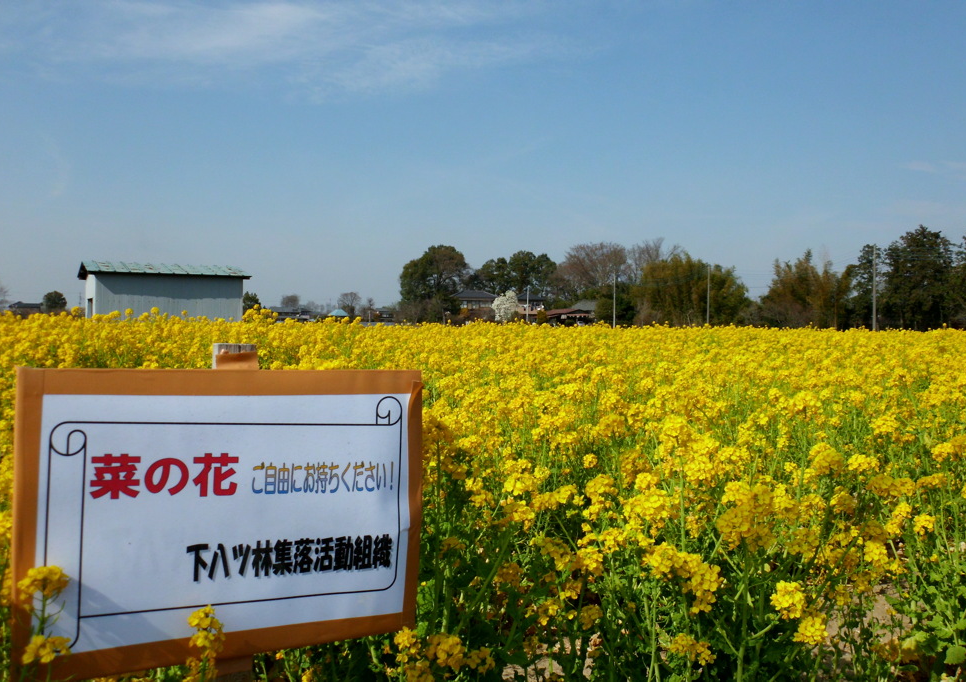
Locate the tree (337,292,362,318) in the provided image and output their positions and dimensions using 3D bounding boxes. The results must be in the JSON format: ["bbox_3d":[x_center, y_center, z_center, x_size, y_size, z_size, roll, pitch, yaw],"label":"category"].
[{"bbox_3d":[-31.080,-7.960,185.100,5.700,6.630,5.600,1,2,0],"label":"tree"}]

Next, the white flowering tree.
[{"bbox_3d":[4.460,-6.880,160.110,5.600,7.150,5.400,1,2,0],"label":"white flowering tree"}]

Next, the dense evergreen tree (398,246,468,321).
[{"bbox_3d":[-10.000,-11.630,162.240,14.000,16.030,13.500,1,2,0],"label":"dense evergreen tree"}]

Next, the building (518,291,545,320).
[{"bbox_3d":[9.870,-6.990,170.100,7.200,6.950,7.500,1,2,0],"label":"building"}]

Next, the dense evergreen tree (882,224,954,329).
[{"bbox_3d":[53.500,-7.360,98.200,8.600,13.470,8.400,1,2,0],"label":"dense evergreen tree"}]

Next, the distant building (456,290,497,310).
[{"bbox_3d":[-1.900,-7.340,172.110,10.300,7.140,8.500,1,2,0],"label":"distant building"}]

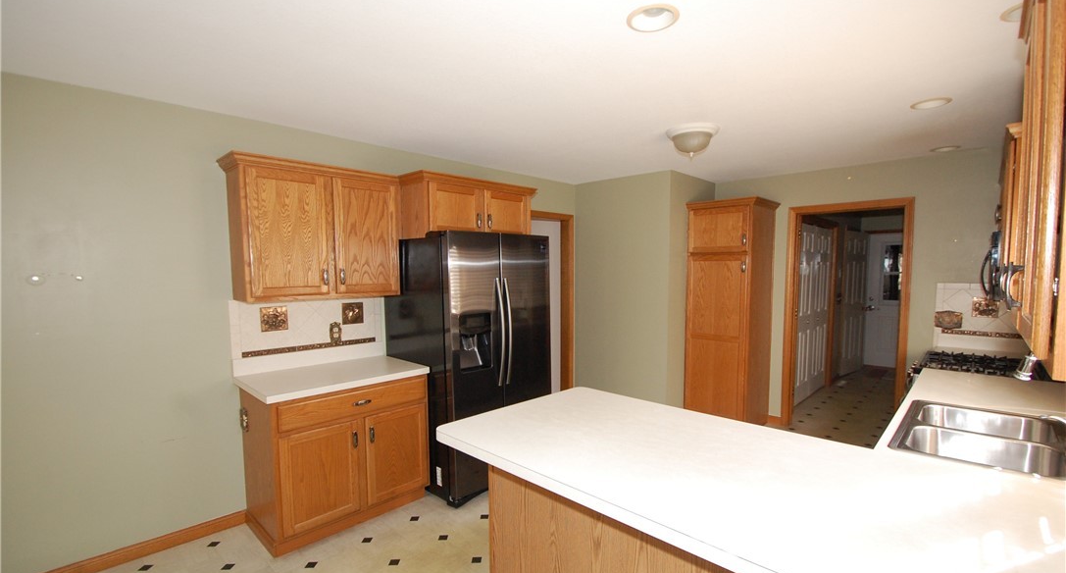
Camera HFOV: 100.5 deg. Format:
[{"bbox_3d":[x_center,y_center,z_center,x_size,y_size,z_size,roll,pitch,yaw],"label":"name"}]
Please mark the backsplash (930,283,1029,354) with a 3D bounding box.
[{"bbox_3d":[3.400,0.249,3.321,0.020,0.530,0.580,-3,4,-45],"label":"backsplash"}]

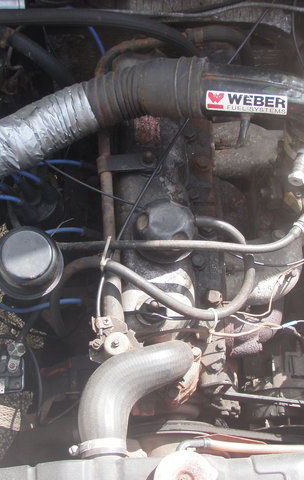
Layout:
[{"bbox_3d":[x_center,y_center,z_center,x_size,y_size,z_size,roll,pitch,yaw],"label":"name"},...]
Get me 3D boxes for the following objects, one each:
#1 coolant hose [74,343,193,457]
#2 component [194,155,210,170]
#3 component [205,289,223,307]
[{"bbox_3d":[-0.016,0.175,0.794,0.140,0.105,0.138,-2,67,-4],"label":"coolant hose"},{"bbox_3d":[0.074,-0.114,1.030,0.023,0.015,0.022,-2,67,-4],"label":"component"},{"bbox_3d":[0.083,0.078,0.950,0.023,0.016,0.022,-2,67,-4],"label":"component"}]

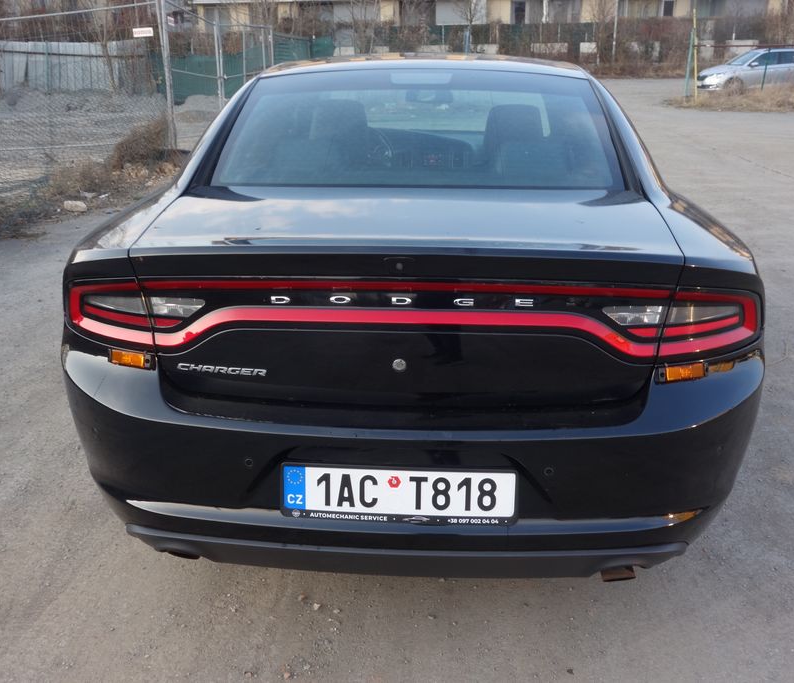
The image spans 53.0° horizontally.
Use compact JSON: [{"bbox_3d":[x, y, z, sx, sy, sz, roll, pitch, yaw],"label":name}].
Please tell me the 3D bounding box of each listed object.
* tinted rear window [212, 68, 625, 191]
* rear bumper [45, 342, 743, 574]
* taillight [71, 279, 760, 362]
[{"bbox_3d":[0.059,-0.679,2.510,1.200,0.110,0.690,1,47,3],"label":"tinted rear window"},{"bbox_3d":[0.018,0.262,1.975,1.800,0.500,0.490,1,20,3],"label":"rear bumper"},{"bbox_3d":[0.016,-0.074,1.831,1.700,0.210,0.270,1,20,3],"label":"taillight"}]

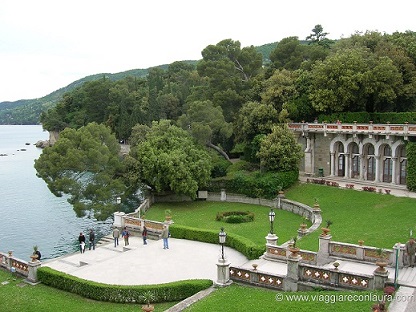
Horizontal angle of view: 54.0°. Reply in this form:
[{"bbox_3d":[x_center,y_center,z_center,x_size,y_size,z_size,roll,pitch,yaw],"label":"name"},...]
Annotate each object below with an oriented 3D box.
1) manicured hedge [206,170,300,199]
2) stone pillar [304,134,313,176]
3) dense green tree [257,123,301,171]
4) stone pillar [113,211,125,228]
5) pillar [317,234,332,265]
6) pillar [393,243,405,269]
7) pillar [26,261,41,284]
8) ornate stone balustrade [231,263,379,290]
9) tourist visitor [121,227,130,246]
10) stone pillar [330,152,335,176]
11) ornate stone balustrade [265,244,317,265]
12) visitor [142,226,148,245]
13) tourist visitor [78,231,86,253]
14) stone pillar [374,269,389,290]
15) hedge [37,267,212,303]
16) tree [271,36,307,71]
[{"bbox_3d":[5.955,3.665,54.234,11.484,2.871,3.960,0,5,-3],"label":"manicured hedge"},{"bbox_3d":[13.884,-0.197,56.679,0.900,5.566,0.800,-3,6,-33],"label":"stone pillar"},{"bbox_3d":[9.974,-0.907,57.000,6.000,6.700,5.600,0,5,0],"label":"dense green tree"},{"bbox_3d":[-8.073,5.792,36.940,0.960,1.479,0.960,3,6,35],"label":"stone pillar"},{"bbox_3d":[8.334,6.795,29.163,0.693,2.059,0.693,3,5,30],"label":"pillar"},{"bbox_3d":[12.577,6.514,26.783,0.800,1.564,0.800,2,5,27],"label":"pillar"},{"bbox_3d":[-11.387,7.609,26.681,0.700,1.409,0.700,3,5,28],"label":"pillar"},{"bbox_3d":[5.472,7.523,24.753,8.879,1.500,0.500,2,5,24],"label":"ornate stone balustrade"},{"bbox_3d":[-6.928,6.728,34.424,0.580,1.660,0.420,-2,5,-15],"label":"tourist visitor"},{"bbox_3d":[17.669,1.233,57.737,0.495,3.295,0.495,-4,6,-37],"label":"stone pillar"},{"bbox_3d":[6.165,7.434,30.447,3.762,1.030,0.416,3,5,30],"label":"ornate stone balustrade"},{"bbox_3d":[-5.363,6.818,34.991,0.400,1.607,0.480,3,6,32],"label":"visitor"},{"bbox_3d":[-10.079,6.974,32.744,0.550,1.670,0.380,0,5,-6],"label":"tourist visitor"},{"bbox_3d":[9.349,6.705,21.961,0.614,0.921,0.614,3,5,30],"label":"stone pillar"},{"bbox_3d":[-5.486,7.936,25.523,11.555,0.950,3.567,0,5,-1],"label":"hedge"},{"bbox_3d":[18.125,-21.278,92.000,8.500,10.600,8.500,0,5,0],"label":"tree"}]

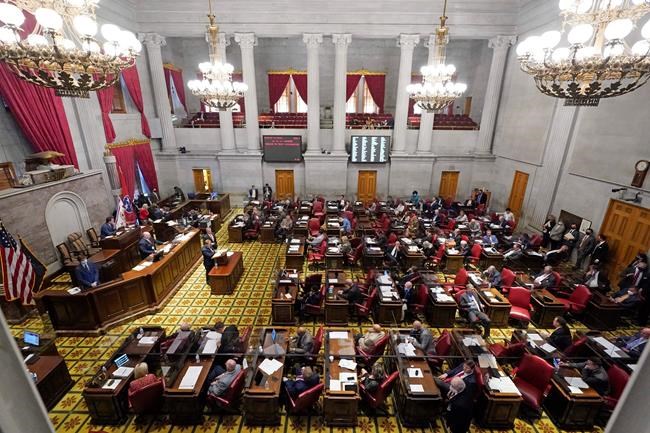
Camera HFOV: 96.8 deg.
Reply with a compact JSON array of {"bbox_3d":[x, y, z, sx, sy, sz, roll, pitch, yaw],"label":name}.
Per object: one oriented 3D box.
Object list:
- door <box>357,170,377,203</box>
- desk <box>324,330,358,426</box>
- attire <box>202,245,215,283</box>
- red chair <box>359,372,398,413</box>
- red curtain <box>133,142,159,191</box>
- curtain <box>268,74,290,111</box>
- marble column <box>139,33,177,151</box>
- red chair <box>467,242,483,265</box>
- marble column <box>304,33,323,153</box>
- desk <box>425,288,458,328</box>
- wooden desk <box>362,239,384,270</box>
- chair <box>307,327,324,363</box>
[{"bbox_3d":[2.884,-1.887,19.801,1.231,2.498,0.120,1,19,0],"label":"door"},{"bbox_3d":[0.337,3.494,6.502,0.690,0.735,1.920,1,19,0],"label":"desk"},{"bbox_3d":[-4.168,1.747,10.430,0.360,1.420,0.480,7,20,19],"label":"attire"},{"bbox_3d":[1.091,3.570,6.085,0.630,0.950,0.680,-14,24,-36],"label":"red chair"},{"bbox_3d":[-10.609,-2.266,17.407,0.250,4.000,1.650,1,19,1],"label":"red curtain"},{"bbox_3d":[-3.140,-8.516,20.501,1.580,2.750,0.250,0,19,-1],"label":"curtain"},{"bbox_3d":[-10.484,-7.684,18.447,1.050,6.850,1.000,0,18,1],"label":"marble column"},{"bbox_3d":[5.963,1.682,11.730,0.690,1.080,0.670,0,18,1],"label":"red chair"},{"bbox_3d":[-0.721,-7.537,18.368,1.250,6.822,1.200,0,18,0],"label":"marble column"},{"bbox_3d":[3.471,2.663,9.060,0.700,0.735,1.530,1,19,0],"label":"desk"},{"bbox_3d":[1.954,1.534,12.324,0.823,0.770,1.800,0,18,0],"label":"wooden desk"},{"bbox_3d":[-0.387,3.192,6.839,0.660,1.080,0.600,-1,19,-5],"label":"chair"}]

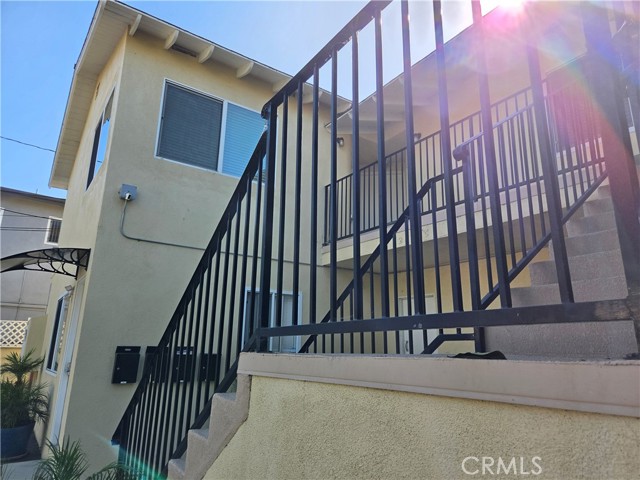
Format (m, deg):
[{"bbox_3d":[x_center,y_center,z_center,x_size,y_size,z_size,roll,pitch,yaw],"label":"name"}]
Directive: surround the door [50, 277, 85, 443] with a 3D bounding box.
[{"bbox_3d":[-3.201,1.533,5.436,0.060,2.030,0.840,11,-17,-35],"label":"door"}]

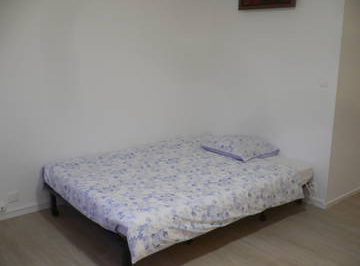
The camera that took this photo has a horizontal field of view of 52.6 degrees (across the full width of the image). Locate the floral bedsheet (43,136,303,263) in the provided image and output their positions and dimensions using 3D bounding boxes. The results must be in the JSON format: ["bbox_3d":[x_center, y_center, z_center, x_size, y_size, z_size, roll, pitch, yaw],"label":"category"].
[{"bbox_3d":[-0.003,0.417,3.184,1.924,0.265,1.404,-8,15,-39],"label":"floral bedsheet"}]

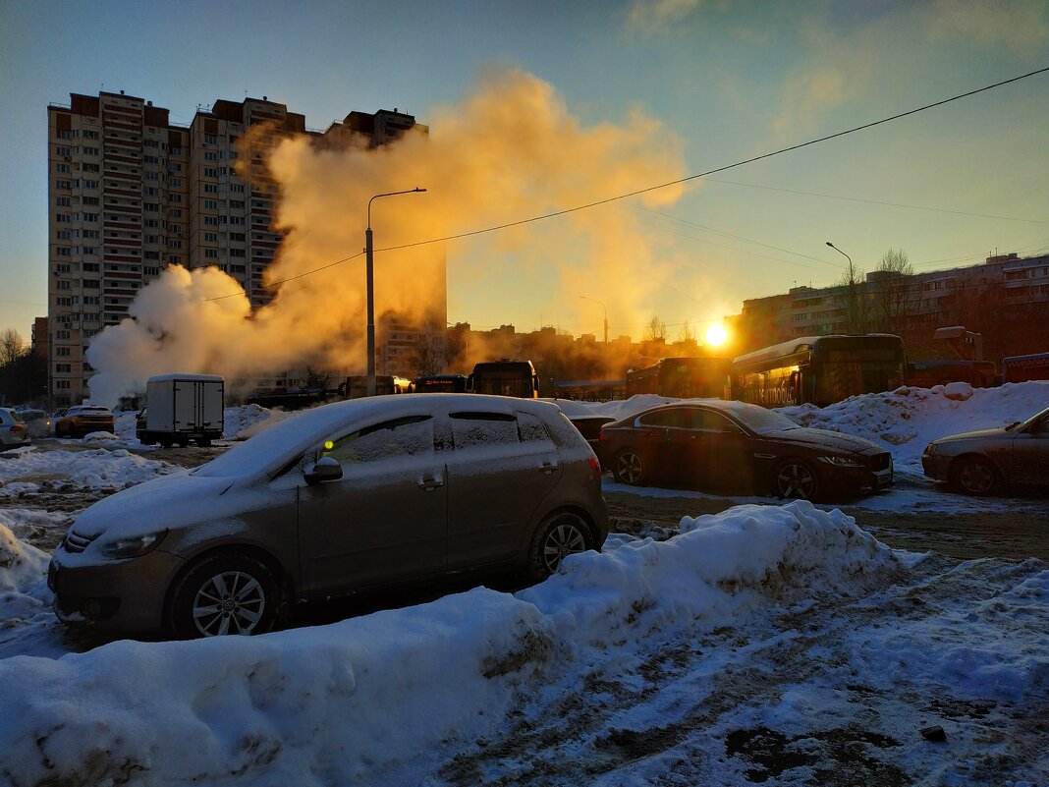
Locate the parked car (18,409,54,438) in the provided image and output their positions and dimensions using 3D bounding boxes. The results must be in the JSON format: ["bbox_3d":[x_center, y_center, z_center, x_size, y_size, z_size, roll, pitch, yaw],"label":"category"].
[{"bbox_3d":[-28.200,1.615,42.000,1.760,1.500,4.300,0,0,-36],"label":"parked car"}]

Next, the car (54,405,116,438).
[{"bbox_3d":[-22.800,1.362,37.600,1.820,1.600,4.400,0,0,-41],"label":"car"}]

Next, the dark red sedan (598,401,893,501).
[{"bbox_3d":[3.336,0.833,11.612,1.870,1.420,4.680,0,0,-44],"label":"dark red sedan"}]

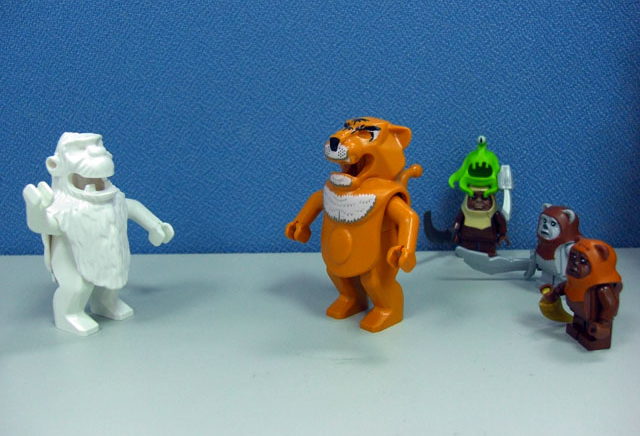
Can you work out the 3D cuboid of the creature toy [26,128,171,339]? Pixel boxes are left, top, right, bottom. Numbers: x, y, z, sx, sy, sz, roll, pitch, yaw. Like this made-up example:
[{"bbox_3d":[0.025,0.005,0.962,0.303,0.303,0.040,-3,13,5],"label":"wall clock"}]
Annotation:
[{"bbox_3d":[-0.080,0.004,0.251,0.033,0.070,0.059,8,17,30],"label":"creature toy"}]

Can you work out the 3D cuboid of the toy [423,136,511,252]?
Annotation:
[{"bbox_3d":[0.070,-0.009,0.327,0.042,0.057,0.019,0,14,1],"label":"toy"}]

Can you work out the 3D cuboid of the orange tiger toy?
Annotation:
[{"bbox_3d":[0.019,0.001,0.254,0.058,0.074,0.046,13,20,42],"label":"orange tiger toy"}]

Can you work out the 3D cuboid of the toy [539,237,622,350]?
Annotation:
[{"bbox_3d":[0.090,0.025,0.237,0.021,0.036,0.026,-3,15,-12],"label":"toy"}]

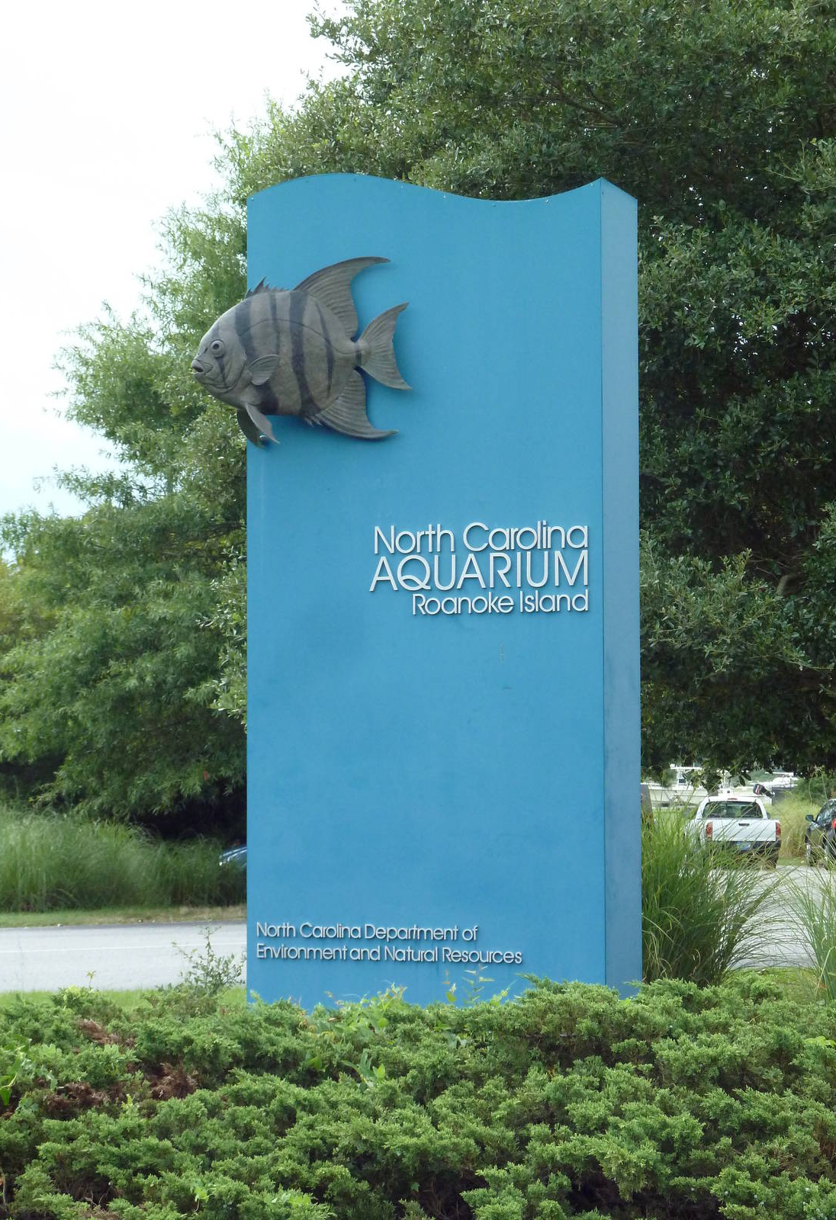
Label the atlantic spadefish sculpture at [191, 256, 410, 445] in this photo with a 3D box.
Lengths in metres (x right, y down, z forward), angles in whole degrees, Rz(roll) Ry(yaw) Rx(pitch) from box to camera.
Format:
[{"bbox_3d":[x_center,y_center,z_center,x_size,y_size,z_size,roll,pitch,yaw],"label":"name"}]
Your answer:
[{"bbox_3d":[-0.452,-0.996,11.300,0.863,0.696,0.210,-1,-3,11],"label":"atlantic spadefish sculpture"}]

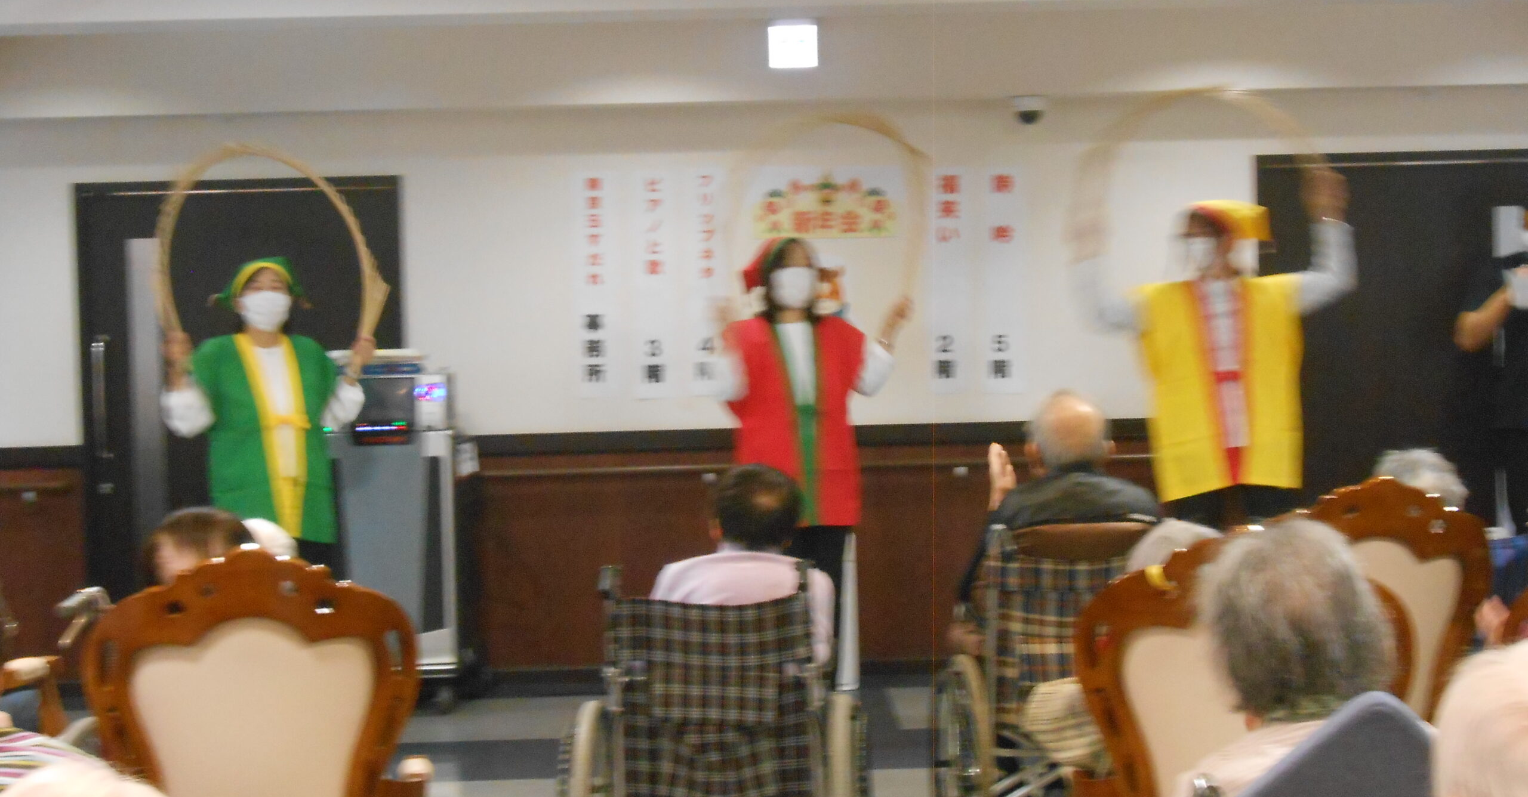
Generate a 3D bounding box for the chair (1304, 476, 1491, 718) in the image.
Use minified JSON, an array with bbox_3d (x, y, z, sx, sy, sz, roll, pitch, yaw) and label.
[{"bbox_3d":[1.115,0.684,5.729,0.580,1.050,0.620,-2,2,-15],"label":"chair"}]

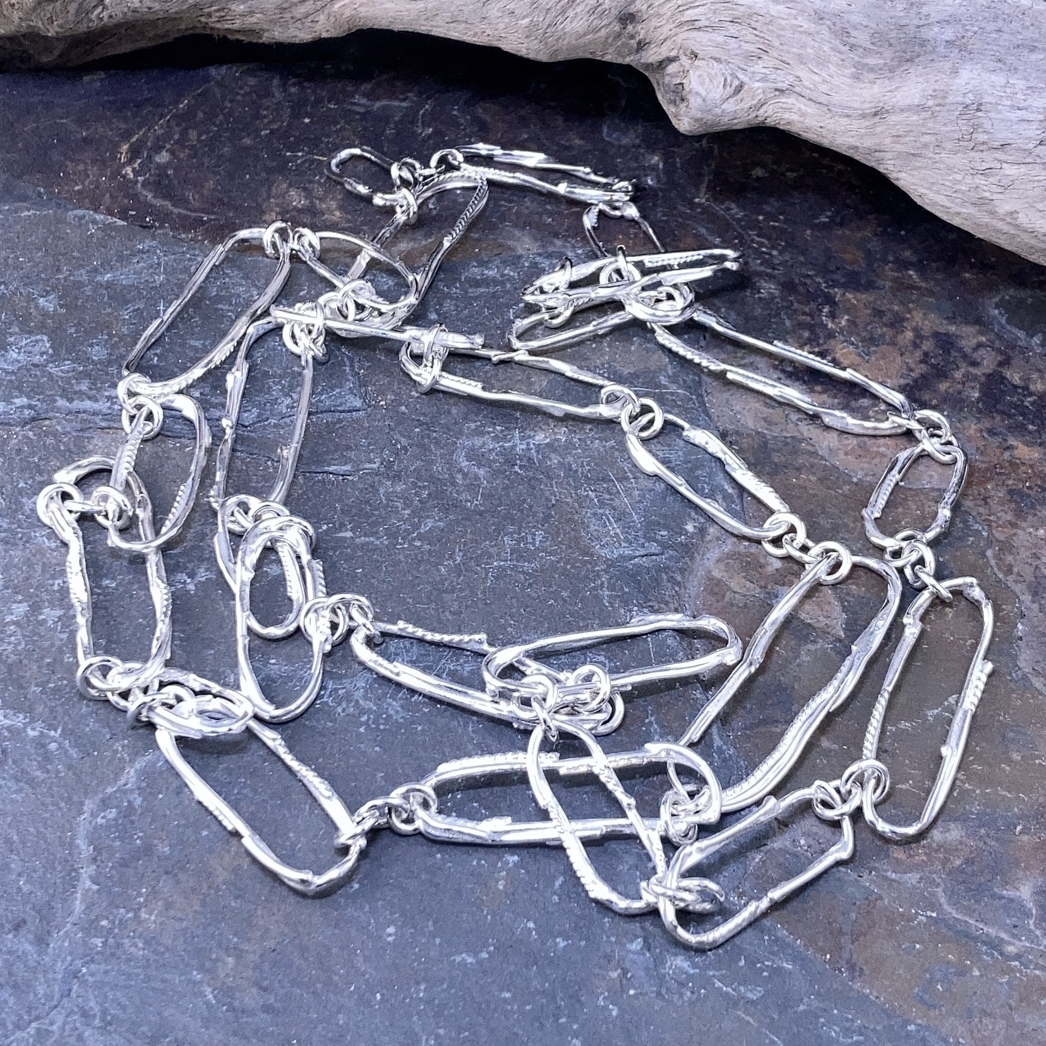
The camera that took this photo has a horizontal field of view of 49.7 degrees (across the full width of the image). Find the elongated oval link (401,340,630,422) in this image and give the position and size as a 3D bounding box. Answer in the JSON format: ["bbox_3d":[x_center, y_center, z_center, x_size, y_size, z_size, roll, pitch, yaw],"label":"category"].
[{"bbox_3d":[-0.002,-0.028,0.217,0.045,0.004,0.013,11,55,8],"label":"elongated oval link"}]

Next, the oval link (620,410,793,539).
[{"bbox_3d":[0.033,-0.009,0.204,0.013,0.004,0.036,-36,62,-23],"label":"oval link"}]

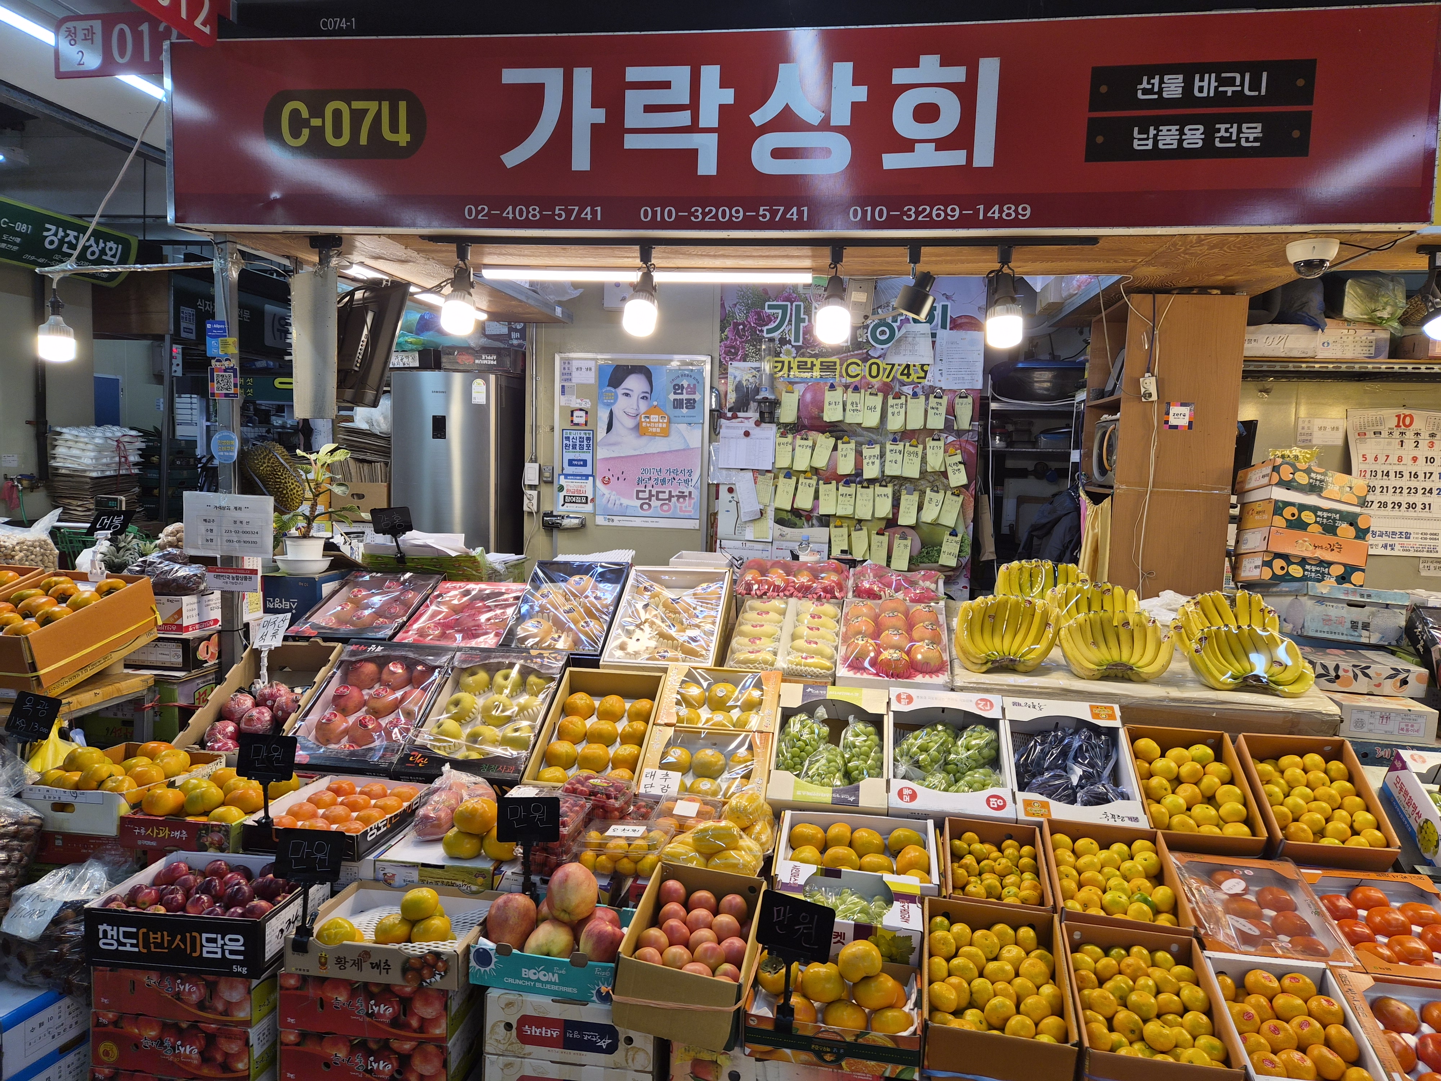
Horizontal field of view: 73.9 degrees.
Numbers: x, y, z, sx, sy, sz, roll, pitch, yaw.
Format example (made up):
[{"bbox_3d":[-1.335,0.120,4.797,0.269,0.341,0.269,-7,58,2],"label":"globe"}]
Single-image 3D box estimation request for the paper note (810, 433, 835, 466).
[{"bbox_3d":[0.544,-0.467,5.056,0.086,0.172,0.012,17,7,6],"label":"paper note"}]

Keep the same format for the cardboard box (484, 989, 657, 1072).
[{"bbox_3d":[-0.279,0.948,1.990,0.338,0.120,0.255,2,5,7],"label":"cardboard box"}]

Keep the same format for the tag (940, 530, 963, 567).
[{"bbox_3d":[1.243,0.045,5.158,0.088,0.187,0.012,10,7,7],"label":"tag"}]

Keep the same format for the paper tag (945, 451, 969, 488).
[{"bbox_3d":[1.226,-0.370,4.969,0.086,0.176,0.012,-12,3,9],"label":"paper tag"}]

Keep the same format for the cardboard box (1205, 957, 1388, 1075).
[{"bbox_3d":[1.102,0.969,1.864,0.240,0.110,0.290,3,22,9],"label":"cardboard box"}]

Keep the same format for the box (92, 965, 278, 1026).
[{"bbox_3d":[-1.141,0.931,2.165,0.370,0.128,0.280,2,6,6],"label":"box"}]

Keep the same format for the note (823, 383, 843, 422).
[{"bbox_3d":[0.598,-0.716,5.027,0.092,0.174,0.012,4,5,8],"label":"note"}]

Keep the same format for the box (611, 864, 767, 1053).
[{"bbox_3d":[-0.059,0.870,2.040,0.237,0.166,0.332,10,15,9],"label":"box"}]

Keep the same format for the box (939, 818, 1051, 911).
[{"bbox_3d":[0.611,0.765,2.142,0.210,0.120,0.286,3,17,11],"label":"box"}]

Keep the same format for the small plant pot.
[{"bbox_3d":[-1.440,0.037,3.320,0.137,0.100,0.137,2,5,0],"label":"small plant pot"}]

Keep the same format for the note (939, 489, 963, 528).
[{"bbox_3d":[1.237,-0.170,5.138,0.095,0.185,0.012,15,7,6],"label":"note"}]

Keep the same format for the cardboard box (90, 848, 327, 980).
[{"bbox_3d":[-1.107,0.813,2.105,0.380,0.123,0.289,2,5,6],"label":"cardboard box"}]

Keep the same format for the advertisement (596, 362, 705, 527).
[{"bbox_3d":[-0.400,-0.523,5.371,0.598,0.903,0.008,3,6,8],"label":"advertisement"}]

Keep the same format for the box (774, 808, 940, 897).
[{"bbox_3d":[0.307,0.731,2.156,0.345,0.100,0.235,2,17,7],"label":"box"}]

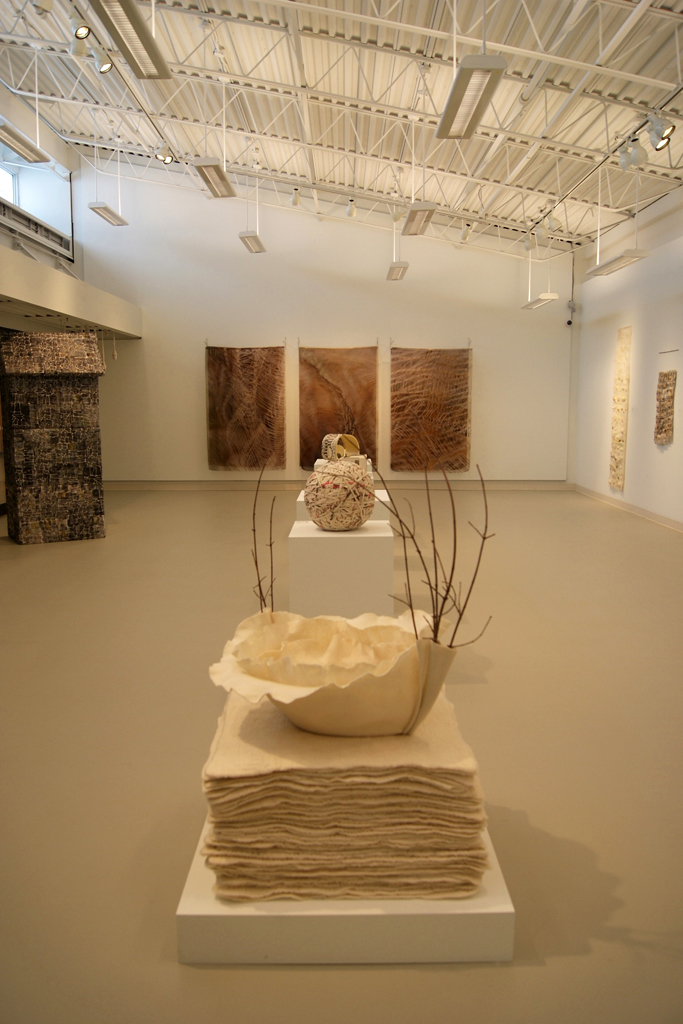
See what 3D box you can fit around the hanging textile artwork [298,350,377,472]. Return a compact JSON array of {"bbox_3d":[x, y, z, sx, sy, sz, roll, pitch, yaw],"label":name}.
[{"bbox_3d":[-0.053,-1.774,13.283,1.347,2.117,0.050,0,8,0],"label":"hanging textile artwork"}]

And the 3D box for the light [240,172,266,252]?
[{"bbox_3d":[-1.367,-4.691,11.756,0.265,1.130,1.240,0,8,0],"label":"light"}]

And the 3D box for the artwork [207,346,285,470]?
[{"bbox_3d":[-1.648,-1.774,13.283,1.320,2.117,0.050,0,8,0],"label":"artwork"}]

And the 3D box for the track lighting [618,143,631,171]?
[{"bbox_3d":[2.591,-3.254,7.031,0.115,0.230,0.150,5,9,30],"label":"track lighting"}]

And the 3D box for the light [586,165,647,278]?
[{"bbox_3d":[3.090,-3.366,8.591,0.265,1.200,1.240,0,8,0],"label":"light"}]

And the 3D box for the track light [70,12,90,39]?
[{"bbox_3d":[-2.125,-3.968,6.253,0.170,0.210,0.145,8,11,43],"label":"track light"}]

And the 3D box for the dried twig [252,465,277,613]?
[{"bbox_3d":[-0.267,0.092,2.660,0.085,0.515,0.100,0,8,0],"label":"dried twig"}]

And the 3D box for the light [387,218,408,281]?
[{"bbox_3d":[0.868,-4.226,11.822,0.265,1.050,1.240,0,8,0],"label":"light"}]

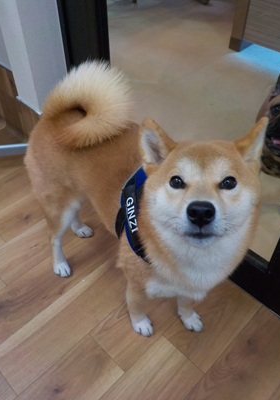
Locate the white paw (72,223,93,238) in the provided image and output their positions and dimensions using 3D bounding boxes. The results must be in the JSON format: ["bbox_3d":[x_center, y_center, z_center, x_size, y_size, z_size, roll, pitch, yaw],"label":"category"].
[{"bbox_3d":[-0.163,0.086,0.984,0.043,0.035,0.053,-33,53,-29],"label":"white paw"}]

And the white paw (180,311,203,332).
[{"bbox_3d":[0.117,0.276,0.789,0.042,0.035,0.053,-22,48,-21],"label":"white paw"}]

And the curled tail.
[{"bbox_3d":[-0.097,-0.177,0.642,0.152,0.137,0.113,35,54,30],"label":"curled tail"}]

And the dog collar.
[{"bbox_3d":[0.021,0.035,0.586,0.147,0.176,0.137,-28,51,-26],"label":"dog collar"}]

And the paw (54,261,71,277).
[{"bbox_3d":[-0.199,0.176,0.892,0.041,0.035,0.050,-19,48,-19],"label":"paw"}]

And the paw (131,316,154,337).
[{"bbox_3d":[0.005,0.284,0.781,0.045,0.036,0.051,-16,46,-16],"label":"paw"}]

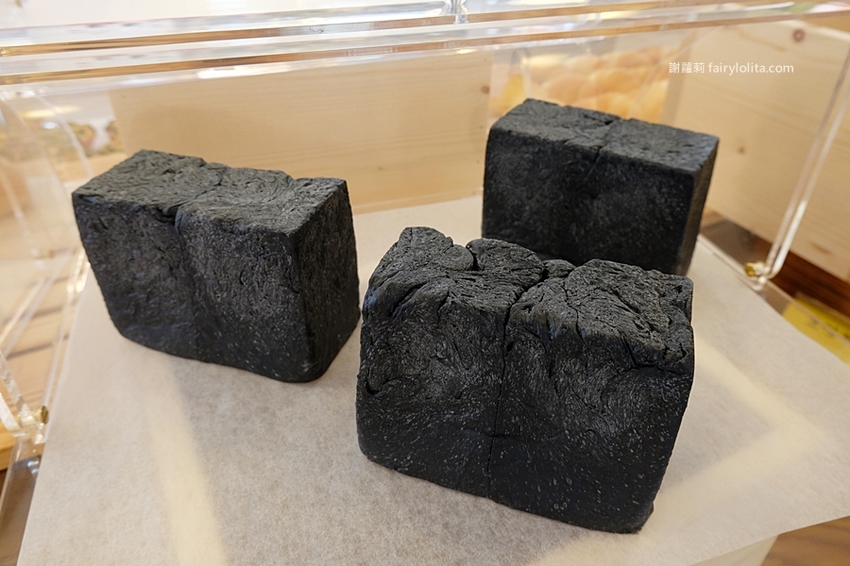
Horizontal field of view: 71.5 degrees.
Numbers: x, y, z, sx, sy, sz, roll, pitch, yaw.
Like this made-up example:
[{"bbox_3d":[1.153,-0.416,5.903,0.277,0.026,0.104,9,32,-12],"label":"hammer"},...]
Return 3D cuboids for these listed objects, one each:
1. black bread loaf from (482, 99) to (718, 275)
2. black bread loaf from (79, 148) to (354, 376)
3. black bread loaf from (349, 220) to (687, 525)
[{"bbox_3d":[0.155,-0.073,0.554,0.180,0.140,0.088,20,39,27],"label":"black bread loaf"},{"bbox_3d":[-0.160,-0.016,0.475,0.188,0.135,0.085,11,36,15],"label":"black bread loaf"},{"bbox_3d":[0.058,0.056,0.368,0.176,0.136,0.081,10,35,15],"label":"black bread loaf"}]

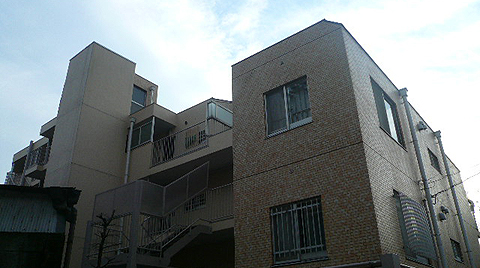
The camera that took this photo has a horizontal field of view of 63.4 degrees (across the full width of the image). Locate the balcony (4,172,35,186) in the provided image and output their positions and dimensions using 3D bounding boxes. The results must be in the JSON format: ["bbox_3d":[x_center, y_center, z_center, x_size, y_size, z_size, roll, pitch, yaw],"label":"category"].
[{"bbox_3d":[-15.030,2.940,26.150,3.340,1.125,0.363,-21,-32,34],"label":"balcony"}]

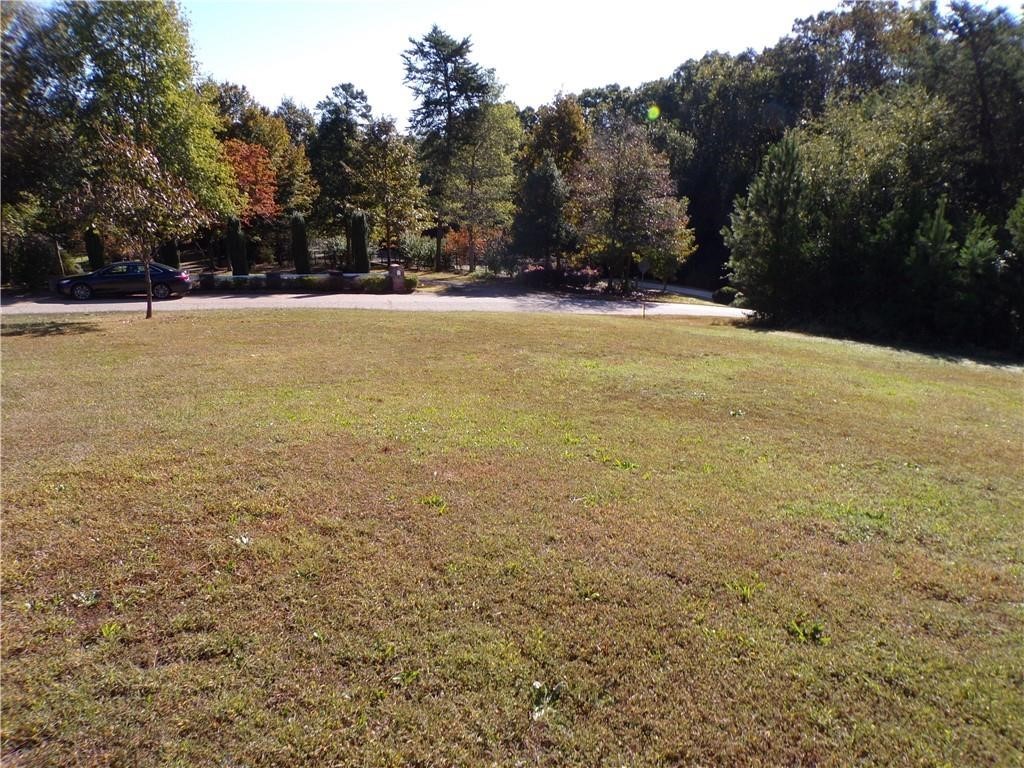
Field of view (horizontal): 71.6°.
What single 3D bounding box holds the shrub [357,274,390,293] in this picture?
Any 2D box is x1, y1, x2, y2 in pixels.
[{"bbox_3d":[-6.163,-4.504,31.824,1.500,0.800,1.100,-3,11,-13],"label":"shrub"}]

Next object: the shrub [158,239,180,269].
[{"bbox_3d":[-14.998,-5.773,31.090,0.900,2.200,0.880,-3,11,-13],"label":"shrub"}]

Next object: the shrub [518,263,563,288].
[{"bbox_3d":[1.541,-5.629,37.086,2.400,1.208,1.900,0,10,0],"label":"shrub"}]

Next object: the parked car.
[{"bbox_3d":[-15.670,-4.233,28.874,4.850,1.450,1.840,-3,11,-19],"label":"parked car"}]

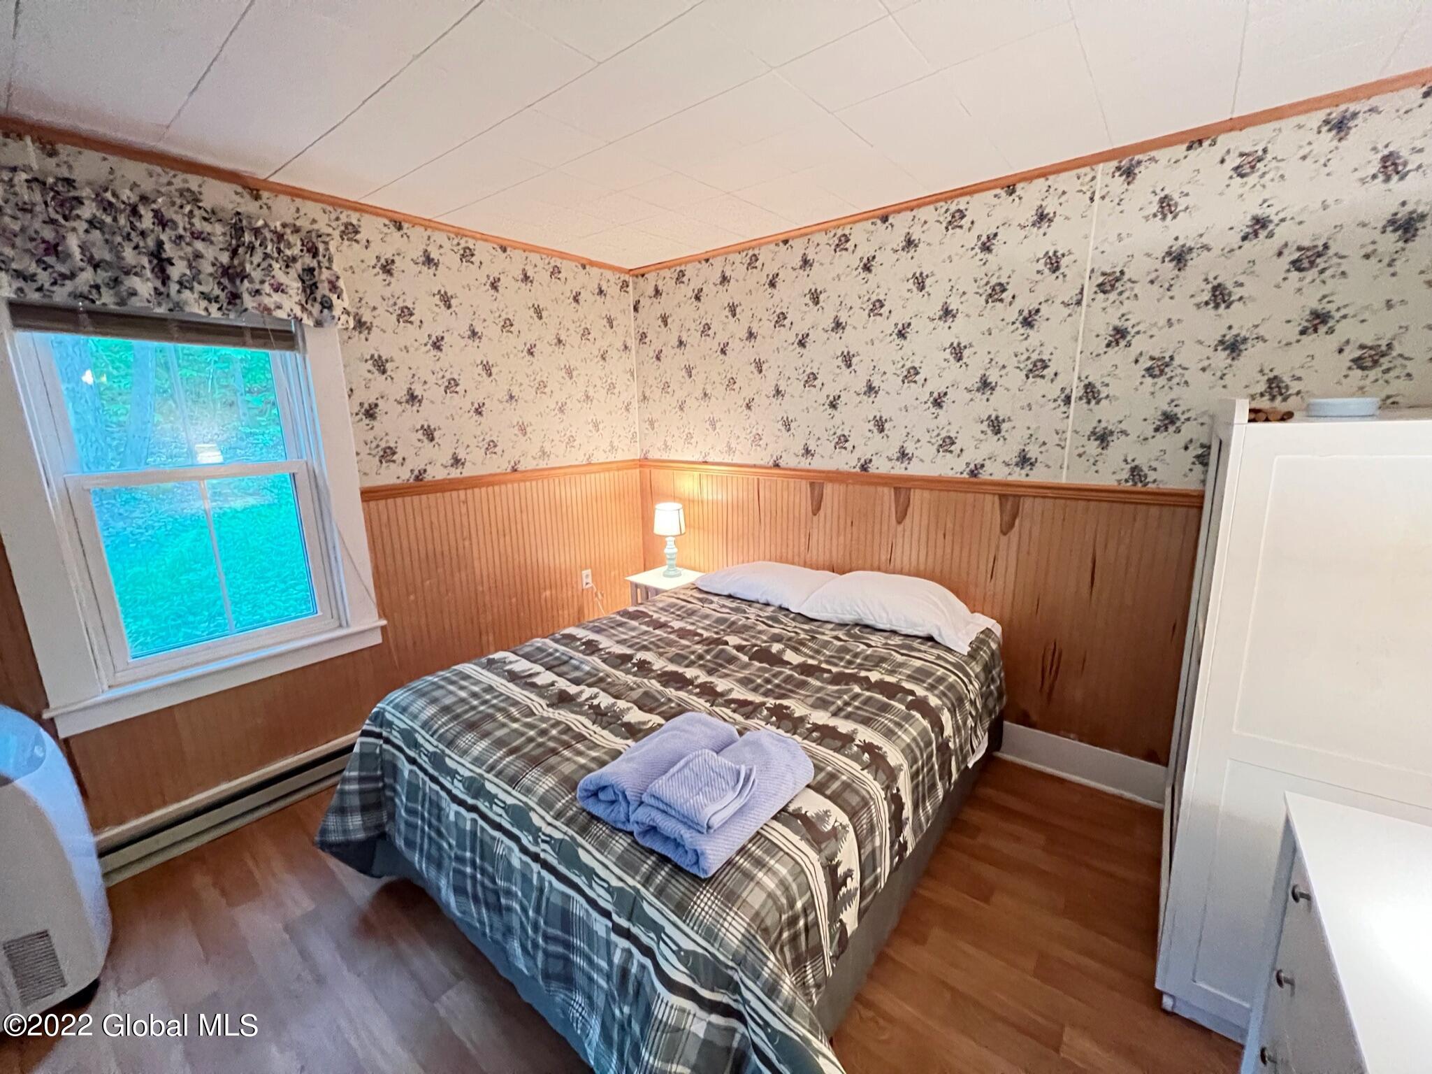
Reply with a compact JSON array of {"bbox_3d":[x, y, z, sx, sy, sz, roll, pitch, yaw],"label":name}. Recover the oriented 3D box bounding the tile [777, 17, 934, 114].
[{"bbox_3d":[0.368,-1.220,1.395,0.308,0.018,0.305,9,18,37],"label":"tile"}]

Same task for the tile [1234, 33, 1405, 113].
[{"bbox_3d":[1.650,-1.292,1.504,0.308,0.018,0.265,9,18,37],"label":"tile"}]

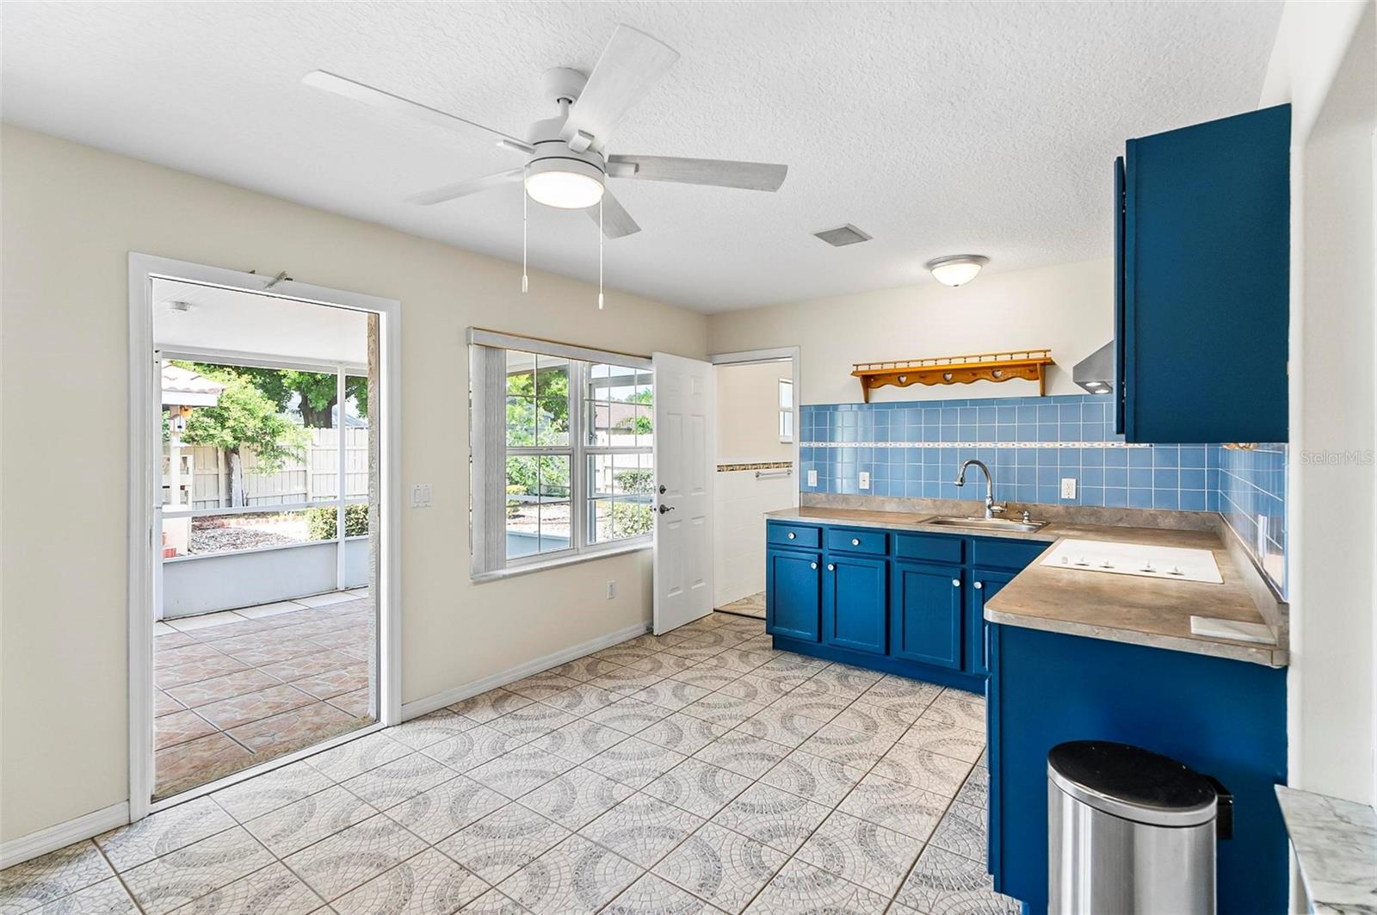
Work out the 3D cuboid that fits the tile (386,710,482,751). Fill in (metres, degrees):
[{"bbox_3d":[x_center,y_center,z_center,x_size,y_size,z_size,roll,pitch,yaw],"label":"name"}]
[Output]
[{"bbox_3d":[-1.239,1.323,2.984,0.333,0.010,0.333,0,0,37],"label":"tile"}]

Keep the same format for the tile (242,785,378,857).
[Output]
[{"bbox_3d":[-1.386,1.331,2.253,0.335,0.010,0.335,0,1,37],"label":"tile"}]

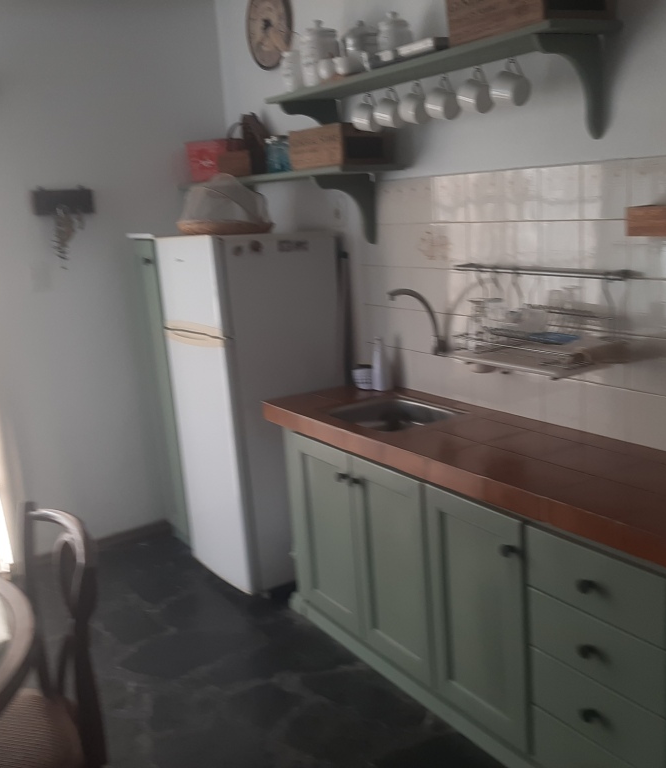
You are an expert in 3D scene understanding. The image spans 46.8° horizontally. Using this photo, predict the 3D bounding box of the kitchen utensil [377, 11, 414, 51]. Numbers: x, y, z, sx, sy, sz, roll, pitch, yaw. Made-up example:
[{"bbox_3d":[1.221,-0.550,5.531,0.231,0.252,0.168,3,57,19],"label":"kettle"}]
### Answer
[{"bbox_3d":[0.200,-1.096,2.468,0.106,0.182,0.106,-3,13,1],"label":"kitchen utensil"}]

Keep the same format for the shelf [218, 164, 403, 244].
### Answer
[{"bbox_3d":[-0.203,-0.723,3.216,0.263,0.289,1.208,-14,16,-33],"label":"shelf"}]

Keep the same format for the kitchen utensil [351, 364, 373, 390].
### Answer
[{"bbox_3d":[0.126,-0.030,3.066,0.102,0.087,0.102,-4,14,1],"label":"kitchen utensil"}]

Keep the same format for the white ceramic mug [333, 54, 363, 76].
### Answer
[{"bbox_3d":[0.057,-1.078,2.572,0.092,0.073,0.107,-14,16,-33],"label":"white ceramic mug"}]

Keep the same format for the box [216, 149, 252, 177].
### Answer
[{"bbox_3d":[-0.372,-0.933,3.290,0.120,0.108,0.268,-14,16,-33],"label":"box"}]

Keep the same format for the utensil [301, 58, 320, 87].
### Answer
[{"bbox_3d":[-0.081,-1.120,2.762,0.064,0.100,0.064,-4,14,1],"label":"utensil"}]

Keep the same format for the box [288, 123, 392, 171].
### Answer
[{"bbox_3d":[0.028,-0.844,2.754,0.225,0.139,0.309,-13,16,-34],"label":"box"}]

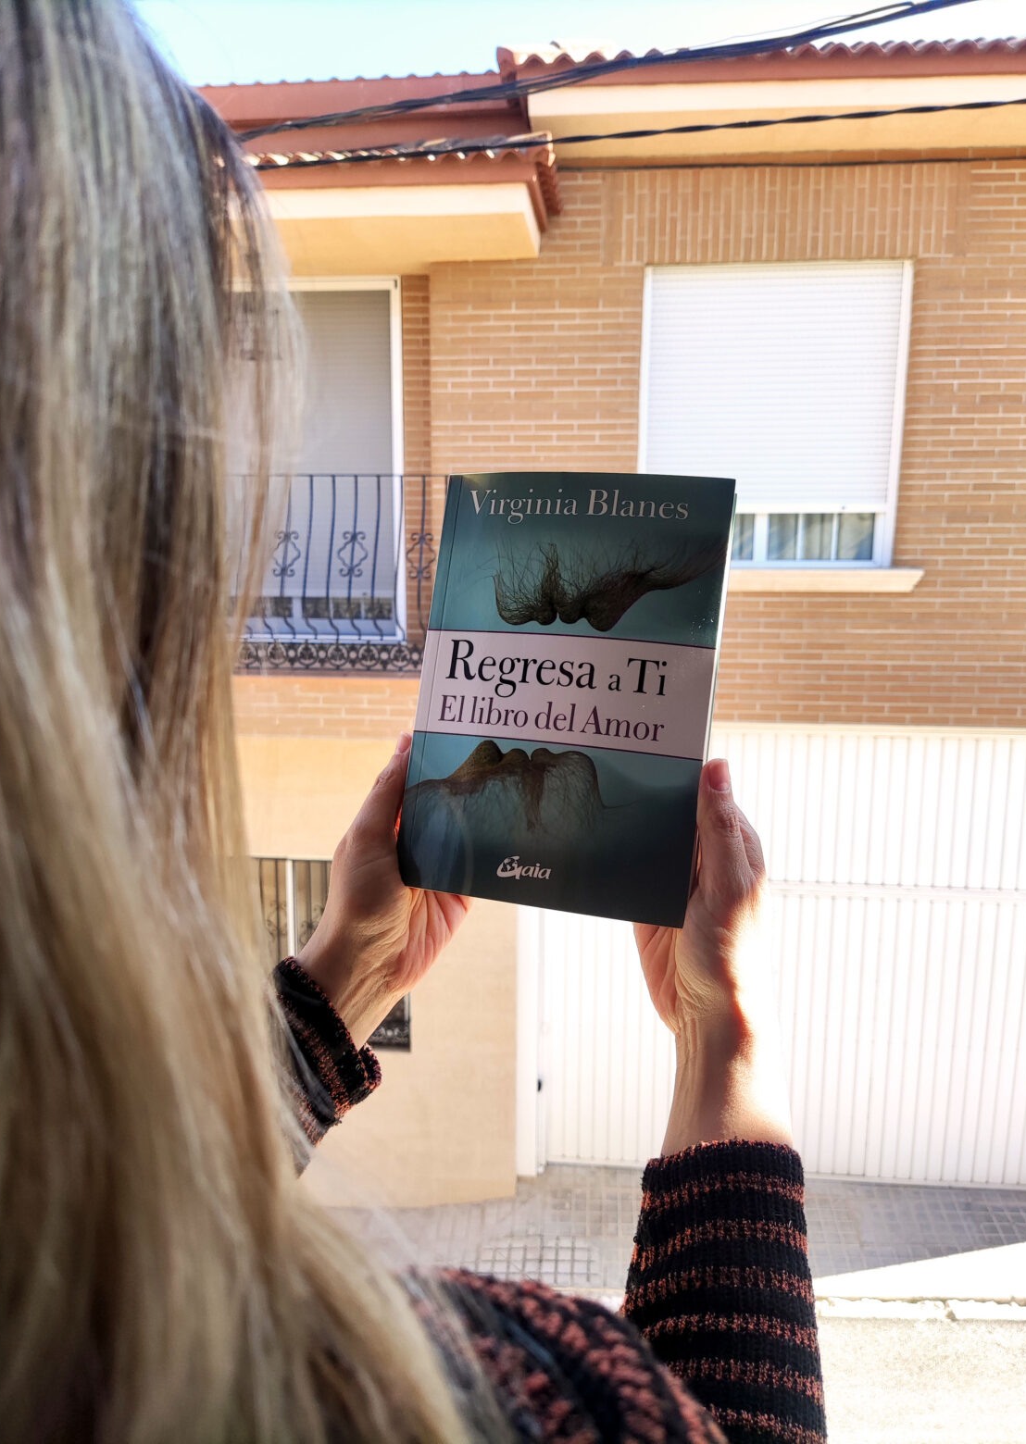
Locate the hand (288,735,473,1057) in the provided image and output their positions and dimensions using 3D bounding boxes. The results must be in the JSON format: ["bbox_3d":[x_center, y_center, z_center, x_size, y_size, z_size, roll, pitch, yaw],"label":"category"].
[{"bbox_3d":[-0.055,0.079,0.538,0.082,0.155,0.075,29,-15,-10],"label":"hand"}]

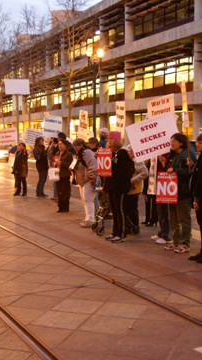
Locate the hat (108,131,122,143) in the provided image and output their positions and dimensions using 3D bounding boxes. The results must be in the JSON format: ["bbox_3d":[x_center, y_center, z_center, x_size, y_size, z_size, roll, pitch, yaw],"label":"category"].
[{"bbox_3d":[0.231,-0.691,7.170,0.250,0.200,0.200,-2,5,-25],"label":"hat"}]

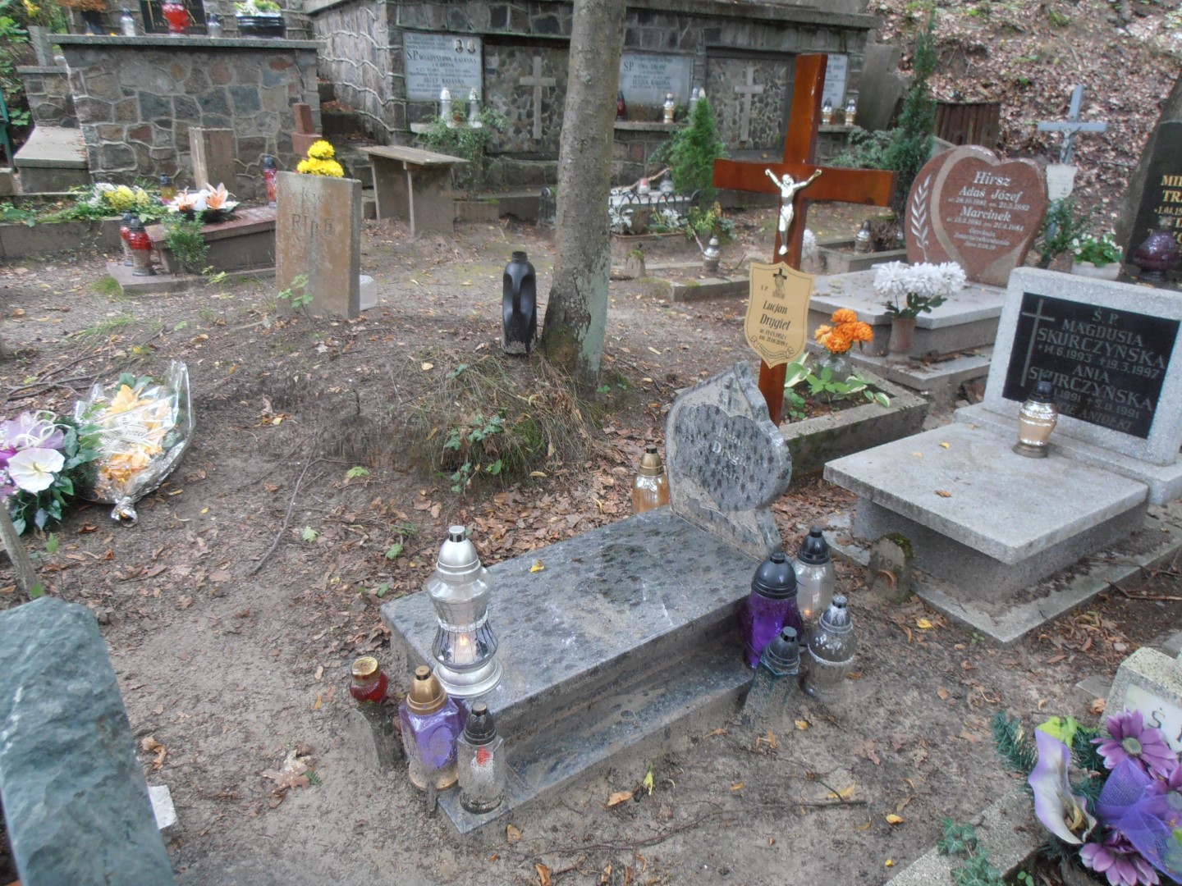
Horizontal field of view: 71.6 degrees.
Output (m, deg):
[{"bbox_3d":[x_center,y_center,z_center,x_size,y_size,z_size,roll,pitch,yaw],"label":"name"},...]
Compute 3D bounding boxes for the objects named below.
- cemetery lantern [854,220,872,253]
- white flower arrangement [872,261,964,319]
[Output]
[{"bbox_3d":[1.815,-1.373,5.450,0.115,0.215,0.115,8,22,18],"label":"cemetery lantern"},{"bbox_3d":[1.550,-0.730,3.870,0.410,0.240,0.270,9,22,21],"label":"white flower arrangement"}]

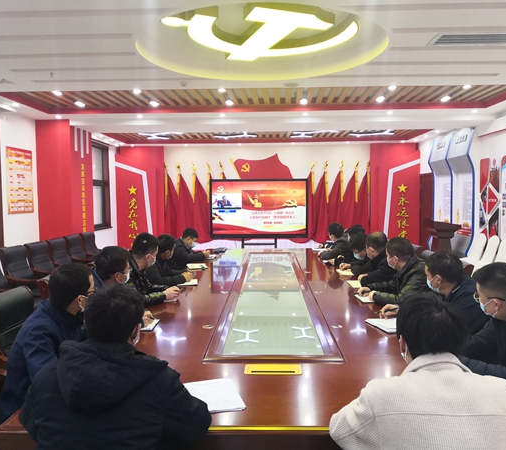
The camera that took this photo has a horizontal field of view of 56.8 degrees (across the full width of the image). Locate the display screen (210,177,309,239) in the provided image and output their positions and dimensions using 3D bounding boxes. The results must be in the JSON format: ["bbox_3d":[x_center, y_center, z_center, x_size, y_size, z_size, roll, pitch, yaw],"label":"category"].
[{"bbox_3d":[0.126,-0.327,9.498,1.980,1.205,0.090,0,3,2],"label":"display screen"}]

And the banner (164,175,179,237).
[{"bbox_3d":[-1.764,-0.365,10.260,0.370,1.413,0.220,0,3,2],"label":"banner"}]

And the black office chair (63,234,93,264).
[{"bbox_3d":[-2.543,0.653,7.410,0.620,0.990,0.590,-1,4,2],"label":"black office chair"}]

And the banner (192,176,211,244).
[{"bbox_3d":[-1.106,-0.358,10.238,0.430,1.487,0.220,0,3,2],"label":"banner"}]

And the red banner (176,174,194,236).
[{"bbox_3d":[-1.656,-0.451,11.303,0.420,1.520,0.200,-1,4,2],"label":"red banner"}]

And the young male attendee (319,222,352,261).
[{"bbox_3d":[1.154,0.576,5.987,0.680,1.200,0.550,1,3,18],"label":"young male attendee"}]

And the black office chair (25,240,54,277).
[{"bbox_3d":[-2.476,0.708,6.045,0.620,0.980,0.590,0,3,2],"label":"black office chair"}]

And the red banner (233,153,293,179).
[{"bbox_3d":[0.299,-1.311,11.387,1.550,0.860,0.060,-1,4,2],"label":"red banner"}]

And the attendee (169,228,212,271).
[{"bbox_3d":[-0.823,0.614,6.180,0.680,1.170,0.540,-1,4,-3],"label":"attendee"}]

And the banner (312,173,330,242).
[{"bbox_3d":[1.613,-0.413,11.200,0.430,1.700,0.200,-1,4,2],"label":"banner"}]

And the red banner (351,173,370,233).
[{"bbox_3d":[2.331,-0.408,10.122,0.390,1.448,0.220,0,3,2],"label":"red banner"}]

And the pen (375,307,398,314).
[{"bbox_3d":[0.886,0.570,3.110,0.145,0.011,0.011,-14,5,-5],"label":"pen"}]

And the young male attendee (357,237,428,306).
[{"bbox_3d":[1.202,0.711,3.815,0.700,1.220,0.550,0,4,6],"label":"young male attendee"}]

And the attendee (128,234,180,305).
[{"bbox_3d":[-0.892,0.687,3.736,0.720,1.260,0.550,-1,3,-18],"label":"attendee"}]

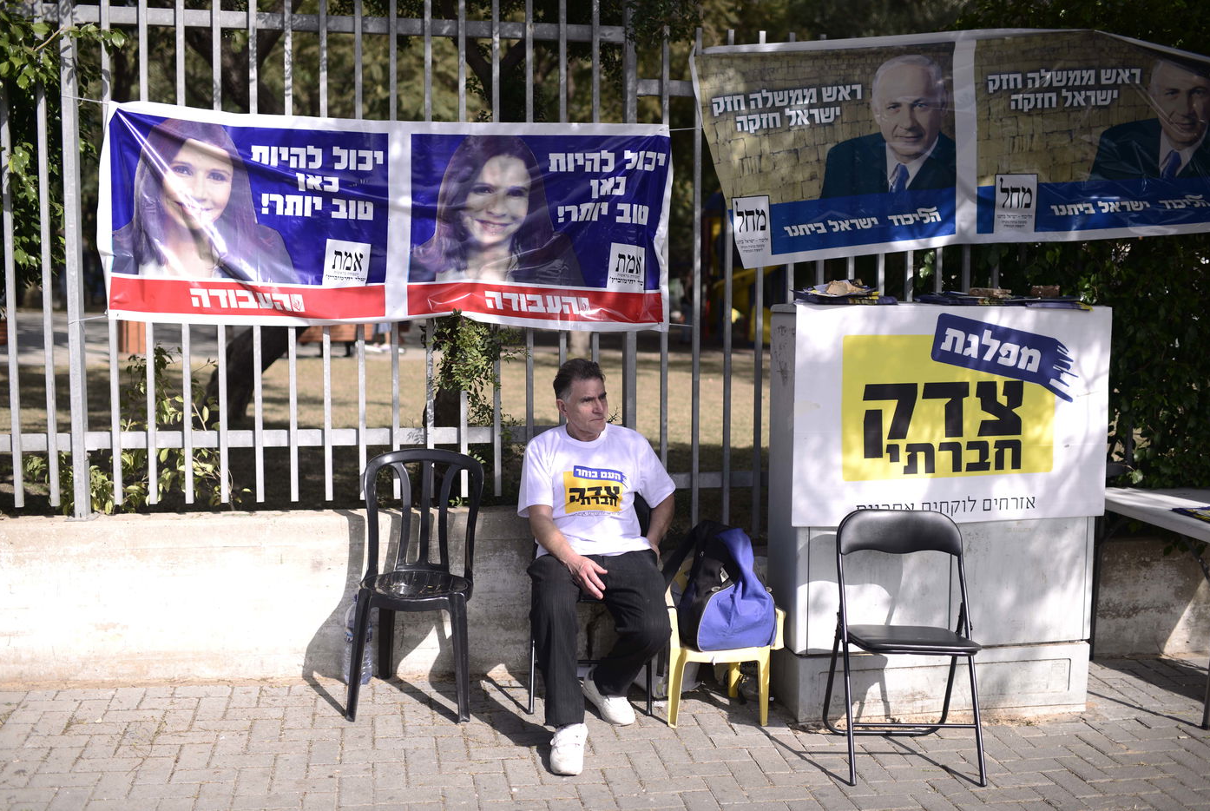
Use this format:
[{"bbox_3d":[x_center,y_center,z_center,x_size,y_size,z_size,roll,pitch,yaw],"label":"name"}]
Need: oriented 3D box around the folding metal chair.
[{"bbox_3d":[0.988,0.777,3.864,0.465,0.790,0.465,2,6,-1],"label":"folding metal chair"}]

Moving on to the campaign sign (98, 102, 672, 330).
[{"bbox_3d":[-0.795,-0.701,4.494,2.153,0.815,0.070,-1,5,-10],"label":"campaign sign"}]

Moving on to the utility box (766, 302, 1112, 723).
[{"bbox_3d":[1.218,0.372,4.430,1.150,1.480,0.350,-1,5,-10],"label":"utility box"}]

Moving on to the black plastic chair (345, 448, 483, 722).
[{"bbox_3d":[-0.676,0.631,4.303,0.465,0.865,0.535,1,6,-5],"label":"black plastic chair"}]

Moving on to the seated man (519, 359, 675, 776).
[{"bbox_3d":[-0.007,0.489,4.088,0.585,1.273,0.905,0,5,-4],"label":"seated man"}]

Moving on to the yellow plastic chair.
[{"bbox_3d":[0.397,0.844,4.290,0.417,0.520,0.380,1,7,-9],"label":"yellow plastic chair"}]

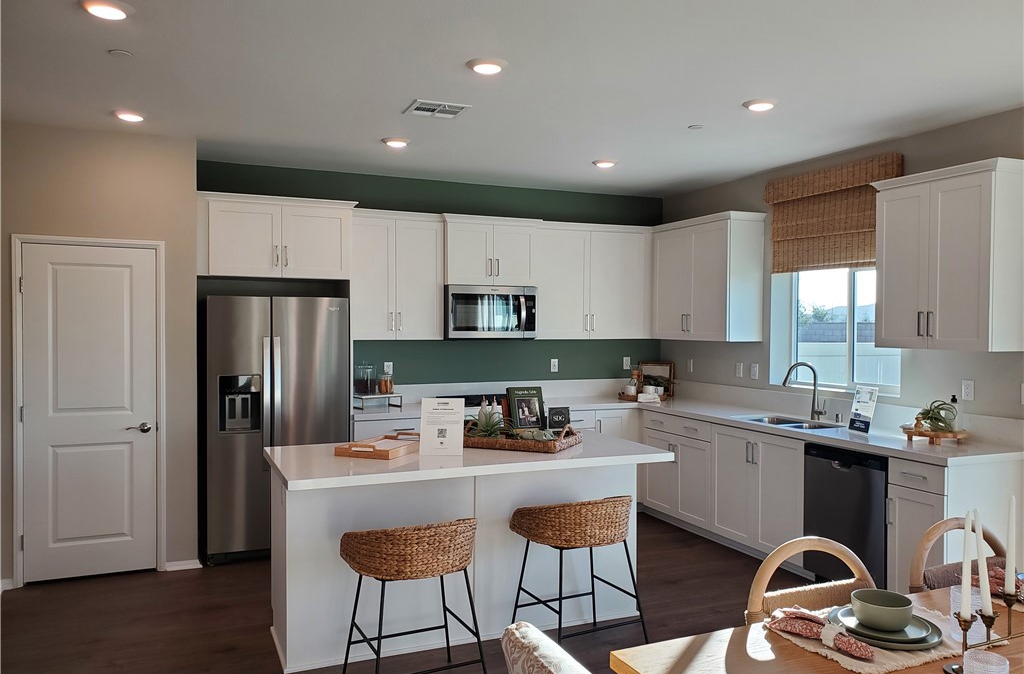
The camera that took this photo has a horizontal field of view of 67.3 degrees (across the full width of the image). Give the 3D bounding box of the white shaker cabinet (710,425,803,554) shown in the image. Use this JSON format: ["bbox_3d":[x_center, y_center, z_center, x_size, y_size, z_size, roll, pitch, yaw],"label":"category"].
[{"bbox_3d":[1.948,1.067,5.372,0.647,0.860,0.916,0,1,-23],"label":"white shaker cabinet"}]

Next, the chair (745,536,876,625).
[{"bbox_3d":[1.129,1.123,2.468,0.580,0.825,0.580,0,1,-23],"label":"chair"}]

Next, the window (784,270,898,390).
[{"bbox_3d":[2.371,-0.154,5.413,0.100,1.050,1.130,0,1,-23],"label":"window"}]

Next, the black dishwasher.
[{"bbox_3d":[2.232,1.074,4.659,0.625,0.850,0.610,0,1,-23],"label":"black dishwasher"}]

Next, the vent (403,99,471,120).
[{"bbox_3d":[-0.414,-1.242,4.237,0.302,0.020,0.290,0,1,-23],"label":"vent"}]

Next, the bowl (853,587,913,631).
[{"bbox_3d":[0.973,0.727,2.025,0.150,0.072,0.150,0,1,0],"label":"bowl"}]

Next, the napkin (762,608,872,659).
[{"bbox_3d":[0.795,0.757,1.982,0.133,0.046,0.315,0,1,-23],"label":"napkin"}]

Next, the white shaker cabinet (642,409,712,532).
[{"bbox_3d":[1.546,0.999,6.062,0.625,0.786,0.857,0,1,-23],"label":"white shaker cabinet"}]

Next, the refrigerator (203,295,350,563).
[{"bbox_3d":[-1.714,0.598,5.544,0.909,1.750,0.850,0,1,-23],"label":"refrigerator"}]

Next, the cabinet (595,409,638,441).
[{"bbox_3d":[0.744,0.985,6.609,0.415,0.788,0.619,0,1,-23],"label":"cabinet"}]

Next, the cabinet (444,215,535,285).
[{"bbox_3d":[-0.238,-0.692,6.423,0.785,0.550,0.455,0,1,-23],"label":"cabinet"}]

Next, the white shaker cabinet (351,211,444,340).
[{"bbox_3d":[-0.964,-0.477,6.168,0.770,1.000,0.360,0,1,-23],"label":"white shaker cabinet"}]

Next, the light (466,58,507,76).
[{"bbox_3d":[-0.115,-1.224,3.488,0.188,0.026,0.188,0,1,0],"label":"light"}]

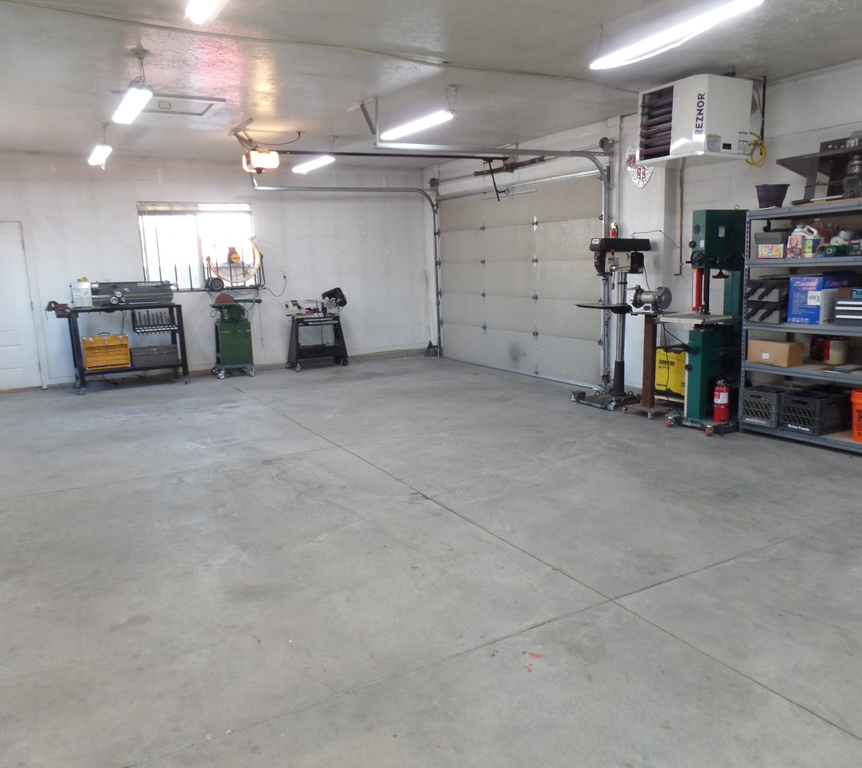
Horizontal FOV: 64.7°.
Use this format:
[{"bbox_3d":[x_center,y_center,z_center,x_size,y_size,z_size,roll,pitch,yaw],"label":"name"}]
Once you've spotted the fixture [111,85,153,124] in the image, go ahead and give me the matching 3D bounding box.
[{"bbox_3d":[-2.289,-2.117,5.202,0.150,0.065,1.210,-8,11,-29],"label":"fixture"}]

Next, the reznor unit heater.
[{"bbox_3d":[2.259,-2.226,5.816,0.680,0.610,0.610,-8,11,-29],"label":"reznor unit heater"}]

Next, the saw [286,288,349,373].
[{"bbox_3d":[-1.655,-0.790,9.837,0.860,1.140,0.480,-8,11,-29],"label":"saw"}]

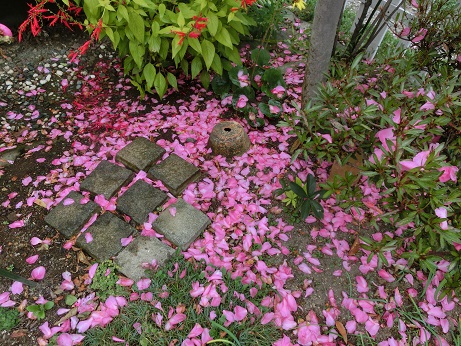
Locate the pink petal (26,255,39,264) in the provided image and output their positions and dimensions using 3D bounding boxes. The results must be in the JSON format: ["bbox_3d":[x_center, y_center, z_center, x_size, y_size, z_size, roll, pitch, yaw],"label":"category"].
[{"bbox_3d":[-0.743,0.325,1.247,0.043,0.012,0.033,-15,49,-12],"label":"pink petal"}]

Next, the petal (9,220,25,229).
[{"bbox_3d":[-0.868,0.208,1.354,0.059,0.014,0.035,-12,48,-10],"label":"petal"}]

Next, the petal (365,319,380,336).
[{"bbox_3d":[0.454,0.494,1.069,0.046,0.018,0.054,0,48,1],"label":"petal"}]

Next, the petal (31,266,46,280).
[{"bbox_3d":[-0.696,0.361,1.208,0.046,0.020,0.047,-2,48,-1],"label":"petal"}]

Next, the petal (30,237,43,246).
[{"bbox_3d":[-0.762,0.267,1.301,0.046,0.012,0.031,30,54,25],"label":"petal"}]

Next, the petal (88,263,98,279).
[{"bbox_3d":[-0.504,0.357,1.212,0.027,0.014,0.058,2,48,3],"label":"petal"}]

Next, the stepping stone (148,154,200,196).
[{"bbox_3d":[-0.254,0.009,1.523,0.160,0.045,0.160,28,54,24],"label":"stepping stone"}]

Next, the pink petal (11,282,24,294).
[{"bbox_3d":[-0.751,0.406,1.173,0.048,0.012,0.043,6,48,7],"label":"pink petal"}]

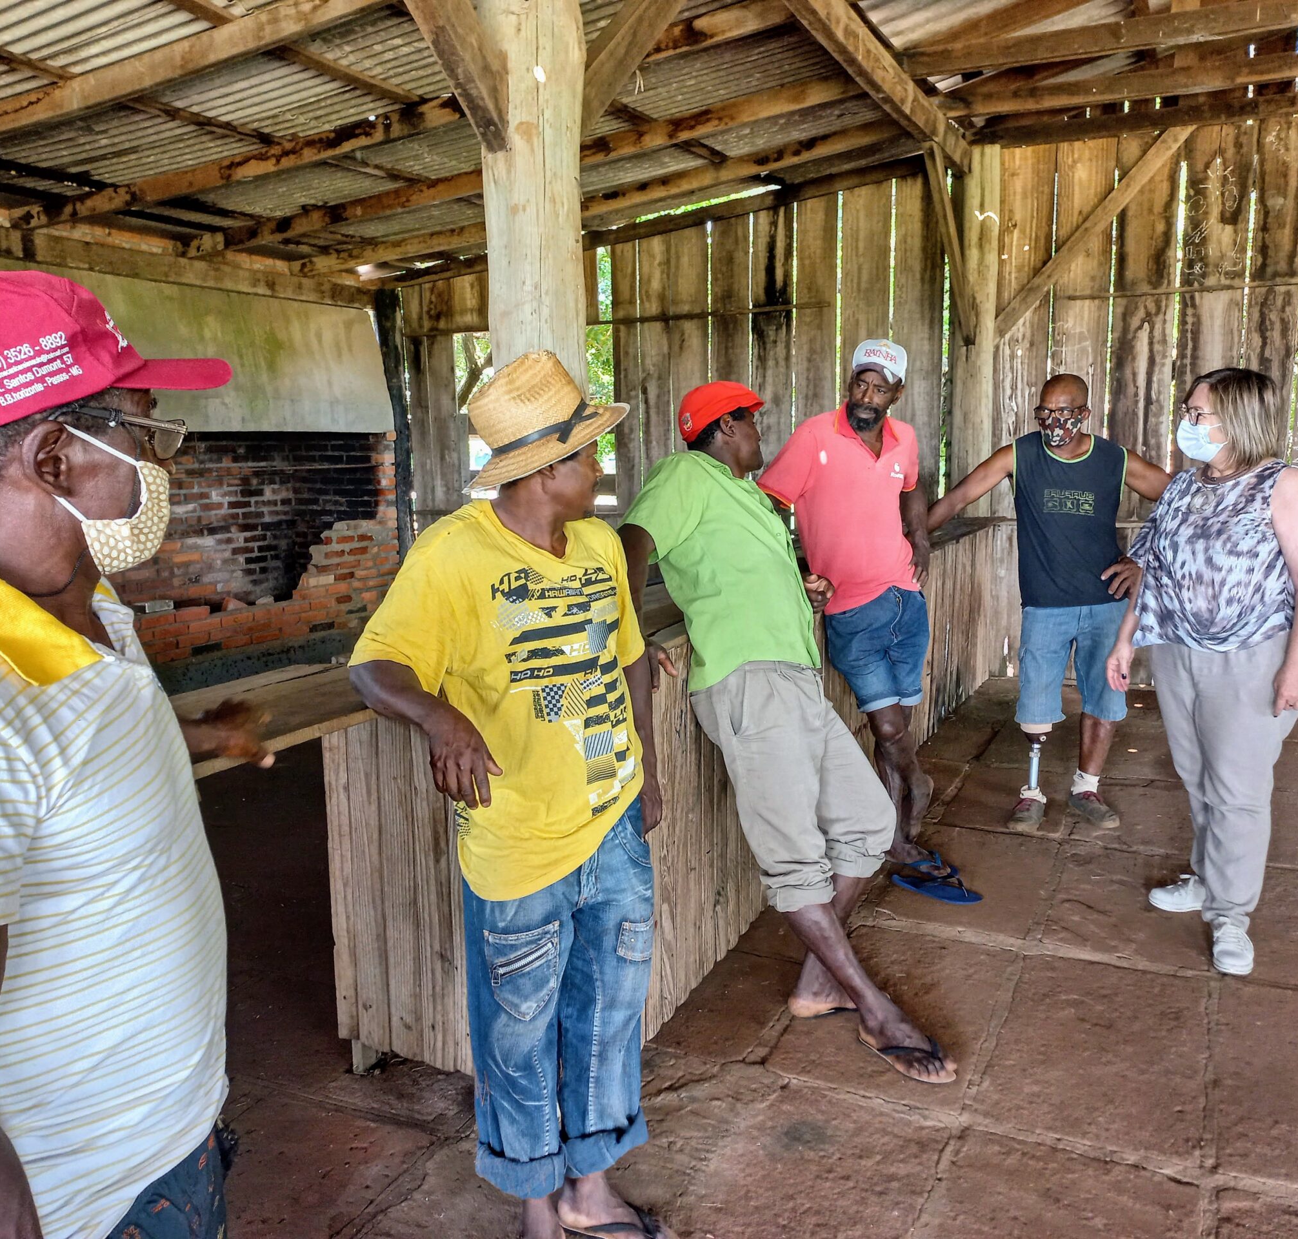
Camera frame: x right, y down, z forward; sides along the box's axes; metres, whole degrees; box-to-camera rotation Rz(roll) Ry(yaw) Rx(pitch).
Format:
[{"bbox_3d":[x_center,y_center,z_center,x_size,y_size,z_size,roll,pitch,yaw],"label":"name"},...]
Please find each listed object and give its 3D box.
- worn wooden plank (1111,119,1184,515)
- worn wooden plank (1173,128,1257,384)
[{"bbox_3d":[2.885,-1.185,7.028,0.346,3.191,0.028,4,9,25],"label":"worn wooden plank"},{"bbox_3d":[3.048,-1.118,6.530,0.348,3.020,0.035,3,10,25],"label":"worn wooden plank"}]

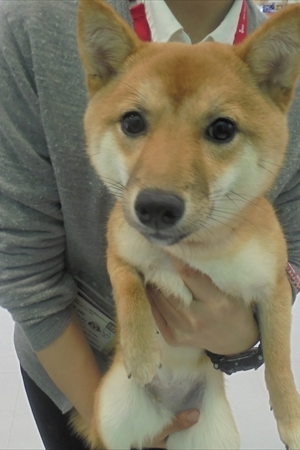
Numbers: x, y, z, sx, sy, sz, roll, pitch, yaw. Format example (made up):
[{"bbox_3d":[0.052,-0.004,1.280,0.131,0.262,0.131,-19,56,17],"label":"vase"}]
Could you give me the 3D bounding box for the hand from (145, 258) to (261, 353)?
[{"bbox_3d":[0.054,0.085,0.460,0.140,0.085,0.065,30,3,14],"label":"hand"}]

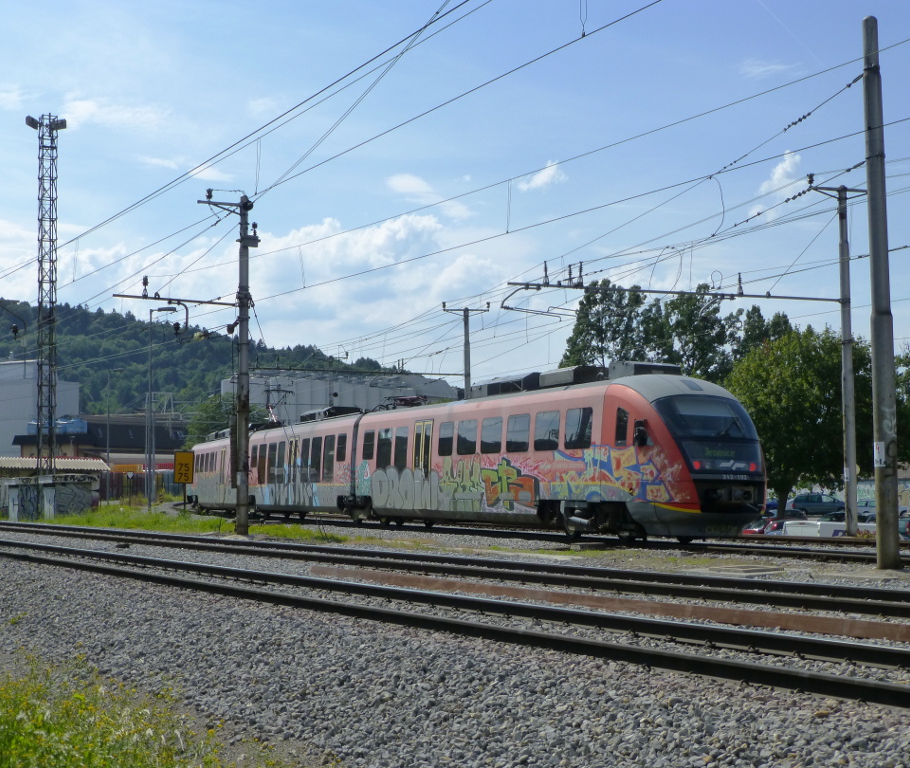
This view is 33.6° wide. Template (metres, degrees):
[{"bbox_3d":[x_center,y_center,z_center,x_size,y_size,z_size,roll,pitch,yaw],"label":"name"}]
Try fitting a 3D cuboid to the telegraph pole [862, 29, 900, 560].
[{"bbox_3d":[6.648,-1.469,23.577,0.350,8.670,0.350,1,-4,-23],"label":"telegraph pole"}]

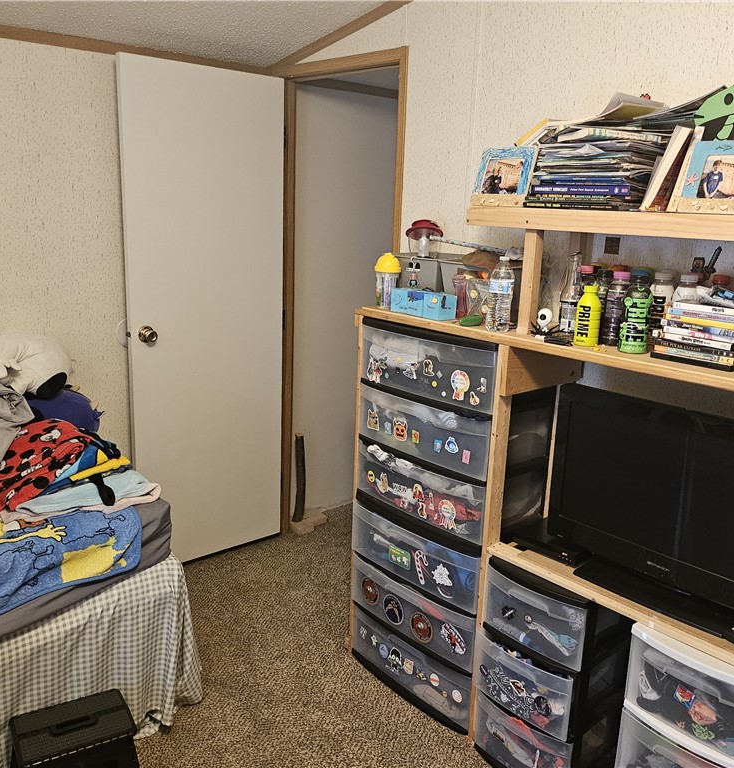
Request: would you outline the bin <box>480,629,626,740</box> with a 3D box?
[{"bbox_3d":[0.540,0.823,2.106,0.360,0.188,0.345,-11,19,-42],"label":"bin"}]

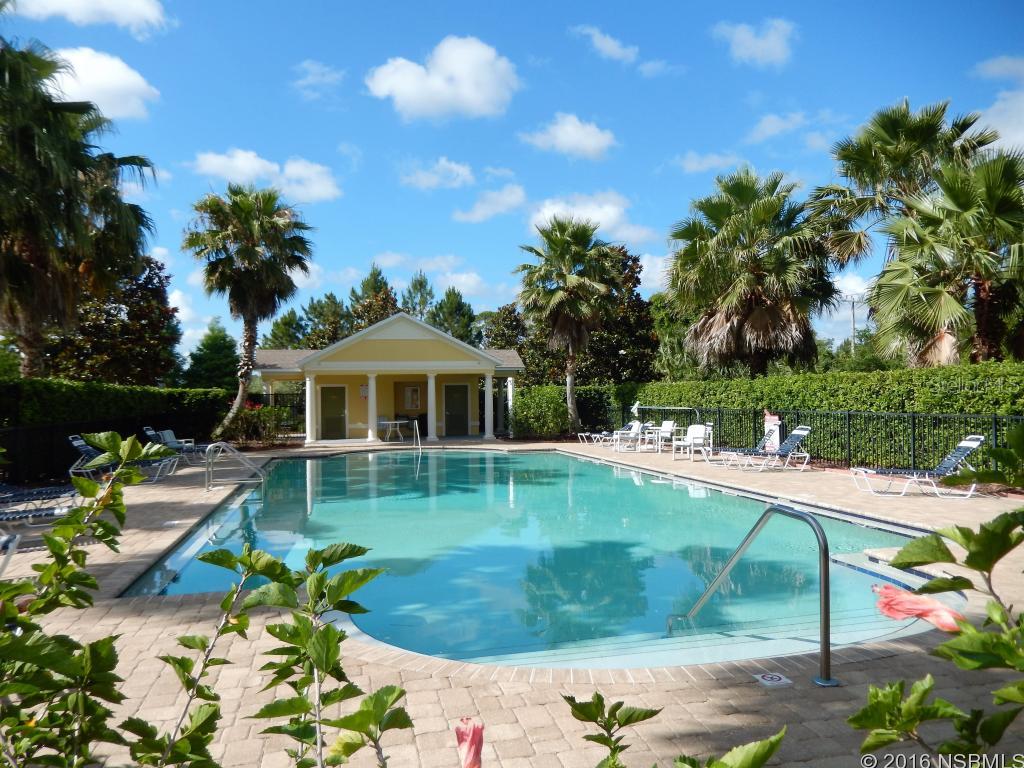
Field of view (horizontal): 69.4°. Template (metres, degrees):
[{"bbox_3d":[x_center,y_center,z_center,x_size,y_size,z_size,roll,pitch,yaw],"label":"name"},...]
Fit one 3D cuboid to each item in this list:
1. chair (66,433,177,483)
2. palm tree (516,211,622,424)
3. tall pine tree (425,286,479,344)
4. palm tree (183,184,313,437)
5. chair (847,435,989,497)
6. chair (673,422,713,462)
[{"bbox_3d":[-7.500,1.434,14.350,1.740,0.920,0.660,0,-1,-17],"label":"chair"},{"bbox_3d":[2.100,-2.268,28.500,3.900,8.534,3.900,0,-1,4],"label":"palm tree"},{"bbox_3d":[-3.846,-1.925,49.054,4.200,9.110,4.200,-1,-1,0],"label":"tall pine tree"},{"bbox_3d":[-10.194,-2.794,28.500,5.000,9.800,5.000,-1,-1,0],"label":"palm tree"},{"bbox_3d":[6.383,1.292,11.707,1.740,0.920,0.640,-1,-1,17],"label":"chair"},{"bbox_3d":[4.520,1.481,18.600,0.700,0.870,0.600,1,-2,-42],"label":"chair"}]

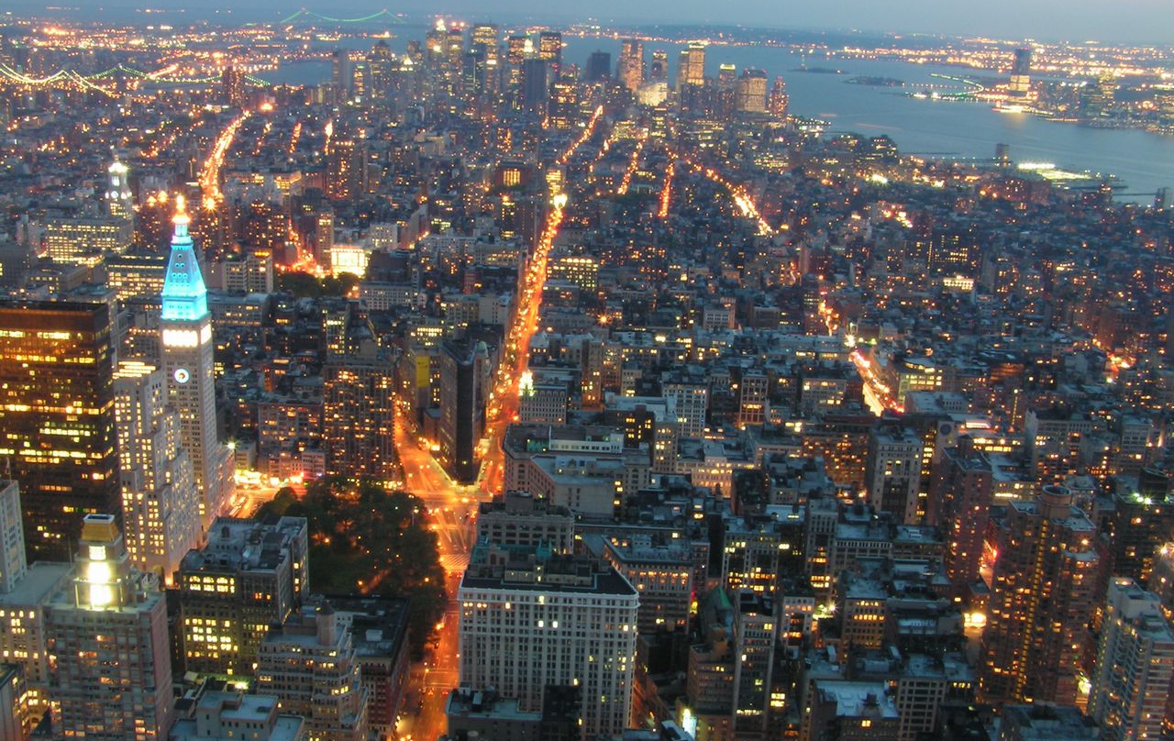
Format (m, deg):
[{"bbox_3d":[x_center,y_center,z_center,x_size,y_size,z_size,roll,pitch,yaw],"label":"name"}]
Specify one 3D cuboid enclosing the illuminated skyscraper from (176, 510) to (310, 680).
[{"bbox_3d":[-161.200,117.340,618.280,43.000,78.000,60.000,2,16,1],"label":"illuminated skyscraper"}]

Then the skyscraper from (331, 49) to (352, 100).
[{"bbox_3d":[-797.700,-951.400,4190.300,46.000,166.000,46.000,-11,20,-37],"label":"skyscraper"}]

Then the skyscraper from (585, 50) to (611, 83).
[{"bbox_3d":[46.440,-1101.490,4837.740,72.000,161.000,56.000,1,16,-2],"label":"skyscraper"}]

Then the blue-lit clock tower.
[{"bbox_3d":[-249.300,-4.900,806.000,26.000,211.000,25.000,2,16,0],"label":"blue-lit clock tower"}]

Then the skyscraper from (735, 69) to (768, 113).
[{"bbox_3d":[477.930,-776.860,3720.870,61.000,177.000,58.000,-2,16,-16],"label":"skyscraper"}]

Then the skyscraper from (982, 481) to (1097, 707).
[{"bbox_3d":[213.900,111.900,615.700,41.000,119.000,38.000,2,16,0],"label":"skyscraper"}]

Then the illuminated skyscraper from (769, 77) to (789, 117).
[{"bbox_3d":[618.900,-869.600,4150.700,60.000,124.000,42.000,2,16,0],"label":"illuminated skyscraper"}]

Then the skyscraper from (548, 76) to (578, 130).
[{"bbox_3d":[-62.200,-723.000,3494.900,76.000,152.000,60.000,2,16,0],"label":"skyscraper"}]

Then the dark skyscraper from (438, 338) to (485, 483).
[{"bbox_3d":[-92.350,30.030,923.750,31.000,87.000,58.000,2,16,1],"label":"dark skyscraper"}]

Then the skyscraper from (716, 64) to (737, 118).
[{"bbox_3d":[475.400,-955.500,4379.800,62.000,154.000,62.000,1,16,-3],"label":"skyscraper"}]

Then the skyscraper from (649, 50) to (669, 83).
[{"bbox_3d":[268.200,-1084.100,4769.400,58.000,177.000,58.000,1,16,-3],"label":"skyscraper"}]

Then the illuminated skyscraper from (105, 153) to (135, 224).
[{"bbox_3d":[-558.110,-190.160,1539.140,28.000,141.000,28.000,2,16,1],"label":"illuminated skyscraper"}]

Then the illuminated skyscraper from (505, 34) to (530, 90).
[{"bbox_3d":[-256.300,-1115.700,4738.200,64.000,210.000,38.000,2,16,0],"label":"illuminated skyscraper"}]

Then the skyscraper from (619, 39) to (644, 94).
[{"bbox_3d":[152.200,-1001.700,4364.900,80.000,226.000,50.000,1,16,-3],"label":"skyscraper"}]

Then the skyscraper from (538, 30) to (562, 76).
[{"bbox_3d":[-131.840,-1104.520,4690.030,75.000,228.000,52.000,1,16,-4],"label":"skyscraper"}]

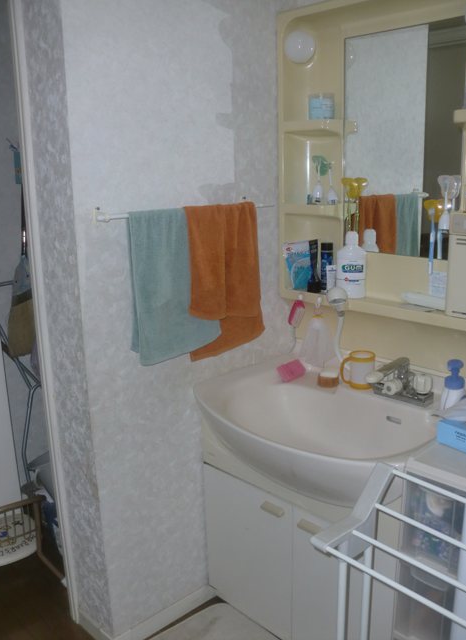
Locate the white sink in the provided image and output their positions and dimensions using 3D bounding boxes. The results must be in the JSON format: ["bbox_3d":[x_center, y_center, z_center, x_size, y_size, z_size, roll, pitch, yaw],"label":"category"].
[{"bbox_3d":[0.238,0.311,1.796,0.595,0.220,0.730,-13,18,-41],"label":"white sink"}]

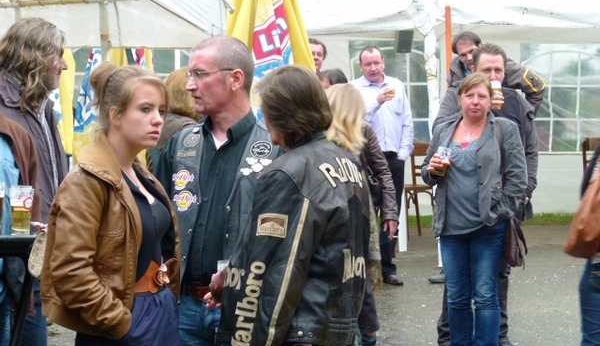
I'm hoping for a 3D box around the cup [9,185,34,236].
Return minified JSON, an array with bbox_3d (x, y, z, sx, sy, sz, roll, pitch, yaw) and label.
[{"bbox_3d":[-0.854,0.118,7.017,0.075,0.154,0.075,0,3,0],"label":"cup"}]

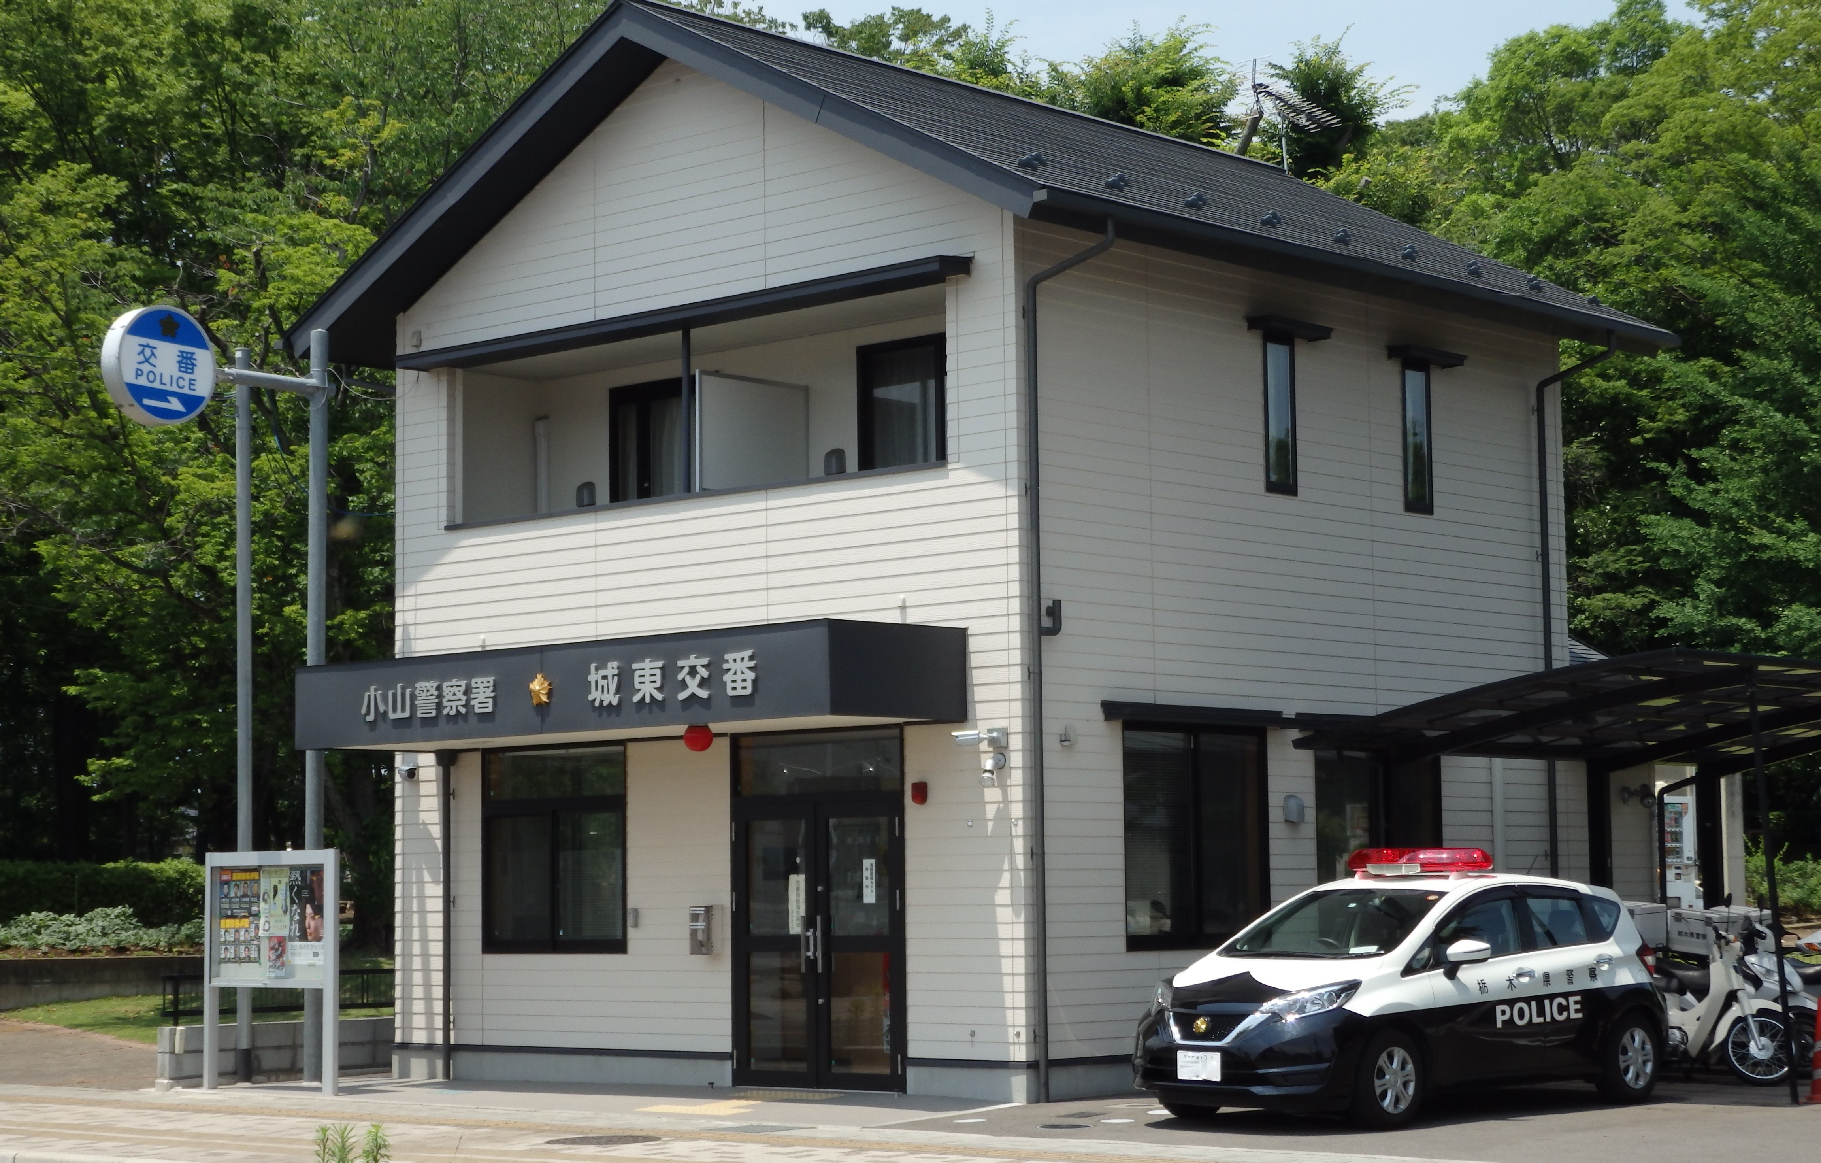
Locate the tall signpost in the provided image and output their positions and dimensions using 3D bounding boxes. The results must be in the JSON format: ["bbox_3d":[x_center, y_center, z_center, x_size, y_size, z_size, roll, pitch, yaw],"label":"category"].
[{"bbox_3d":[-5.226,0.887,24.020,0.260,5.900,1.960,-6,-7,41],"label":"tall signpost"}]

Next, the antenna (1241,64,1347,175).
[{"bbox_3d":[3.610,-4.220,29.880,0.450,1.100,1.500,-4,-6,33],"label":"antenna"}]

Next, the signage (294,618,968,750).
[{"bbox_3d":[-2.150,0.796,22.675,5.570,0.630,1.380,-6,-7,41],"label":"signage"}]

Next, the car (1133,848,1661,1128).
[{"bbox_3d":[3.081,2.485,19.683,1.740,1.650,4.100,-6,-8,44],"label":"car"}]

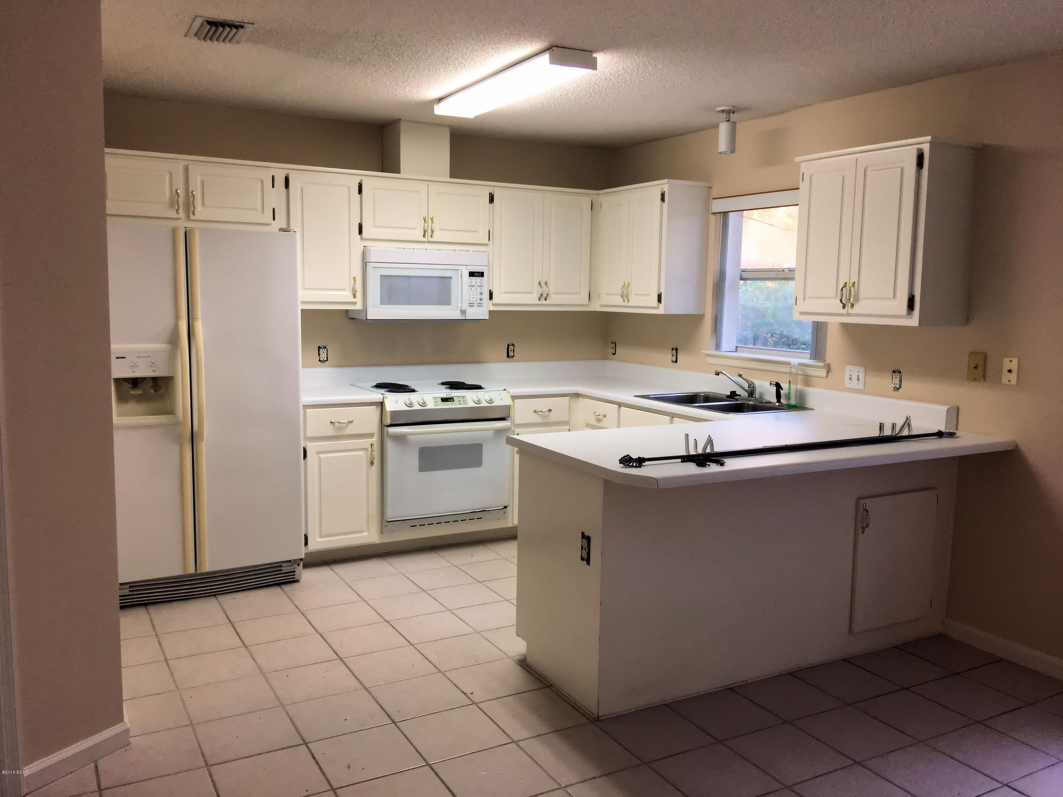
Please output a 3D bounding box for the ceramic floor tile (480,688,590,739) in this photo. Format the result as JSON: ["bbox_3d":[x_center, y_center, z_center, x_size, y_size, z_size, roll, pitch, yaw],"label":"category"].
[{"bbox_3d":[0.009,1.114,3.145,0.302,0.010,0.302,-3,7,-29],"label":"ceramic floor tile"}]

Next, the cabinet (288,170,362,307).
[{"bbox_3d":[-1.204,-0.877,5.007,0.420,0.740,0.325,-3,7,-29],"label":"cabinet"}]

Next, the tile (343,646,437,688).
[{"bbox_3d":[-0.559,1.063,3.528,0.295,0.010,0.295,-3,8,-29],"label":"tile"}]

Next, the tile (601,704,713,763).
[{"bbox_3d":[0.422,1.137,3.022,0.298,0.012,0.298,-3,8,-29],"label":"tile"}]

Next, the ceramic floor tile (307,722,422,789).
[{"bbox_3d":[-0.532,1.148,2.864,0.300,0.010,0.300,-3,8,-29],"label":"ceramic floor tile"}]

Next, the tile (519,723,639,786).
[{"bbox_3d":[0.155,1.149,2.878,0.298,0.012,0.298,-3,8,-29],"label":"tile"}]

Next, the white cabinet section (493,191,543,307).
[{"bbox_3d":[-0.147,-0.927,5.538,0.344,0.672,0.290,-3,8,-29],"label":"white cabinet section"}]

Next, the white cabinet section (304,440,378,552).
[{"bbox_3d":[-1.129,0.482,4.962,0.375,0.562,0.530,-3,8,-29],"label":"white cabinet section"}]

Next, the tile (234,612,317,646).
[{"bbox_3d":[-1.127,1.015,3.920,0.300,0.010,0.300,-3,8,-29],"label":"tile"}]

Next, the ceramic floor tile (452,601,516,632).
[{"bbox_3d":[-0.171,1.007,4.092,0.291,0.010,0.291,-3,8,-29],"label":"ceramic floor tile"}]

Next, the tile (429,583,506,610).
[{"bbox_3d":[-0.322,0.971,4.359,0.302,0.010,0.302,-3,7,-29],"label":"tile"}]

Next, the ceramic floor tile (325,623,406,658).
[{"bbox_3d":[-0.708,1.036,3.808,0.300,0.010,0.300,-3,8,-29],"label":"ceramic floor tile"}]

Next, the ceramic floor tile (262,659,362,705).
[{"bbox_3d":[-0.822,1.073,3.366,0.298,0.012,0.298,-3,8,-29],"label":"ceramic floor tile"}]

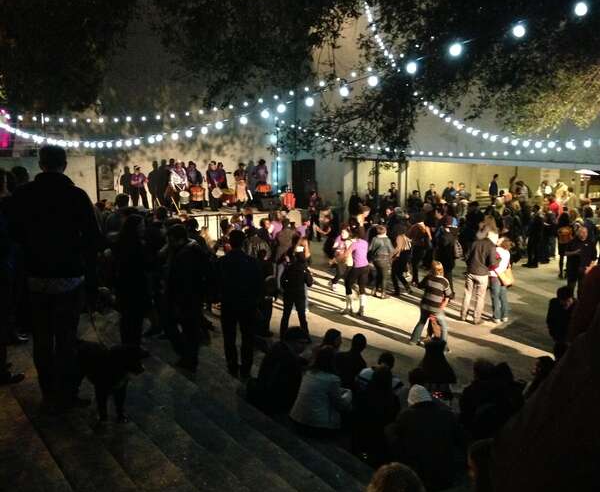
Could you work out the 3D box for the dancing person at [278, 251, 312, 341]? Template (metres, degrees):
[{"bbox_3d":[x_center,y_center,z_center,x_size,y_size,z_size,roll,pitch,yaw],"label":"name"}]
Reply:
[{"bbox_3d":[-0.078,0.881,13.300,0.520,1.560,0.380,1,8,5],"label":"dancing person"}]

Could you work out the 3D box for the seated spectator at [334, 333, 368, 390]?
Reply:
[{"bbox_3d":[0.670,1.516,9.300,0.480,0.920,0.600,5,8,38],"label":"seated spectator"}]

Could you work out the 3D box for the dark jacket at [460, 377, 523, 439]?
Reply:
[{"bbox_3d":[1.980,1.689,8.000,0.580,0.640,0.500,4,8,30],"label":"dark jacket"}]

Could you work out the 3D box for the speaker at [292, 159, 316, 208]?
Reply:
[{"bbox_3d":[0.147,-2.276,28.000,0.750,1.800,0.650,-2,8,-11],"label":"speaker"}]

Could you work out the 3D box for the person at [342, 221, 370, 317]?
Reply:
[{"bbox_3d":[1.086,0.472,14.400,0.520,1.680,0.460,-3,8,-20],"label":"person"}]

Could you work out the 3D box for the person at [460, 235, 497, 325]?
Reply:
[{"bbox_3d":[3.201,0.499,13.600,0.580,1.760,0.450,1,8,9],"label":"person"}]

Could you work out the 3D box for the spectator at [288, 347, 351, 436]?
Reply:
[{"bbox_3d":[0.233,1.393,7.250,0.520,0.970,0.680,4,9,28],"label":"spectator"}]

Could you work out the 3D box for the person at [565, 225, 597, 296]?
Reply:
[{"bbox_3d":[5.915,0.361,16.200,0.480,1.620,0.550,-7,11,-42],"label":"person"}]

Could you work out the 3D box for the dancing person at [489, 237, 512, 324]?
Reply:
[{"bbox_3d":[3.690,0.615,14.000,0.480,1.620,0.420,-3,8,-18],"label":"dancing person"}]

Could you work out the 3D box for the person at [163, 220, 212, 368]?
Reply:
[{"bbox_3d":[-1.305,0.586,8.850,0.540,1.680,0.400,1,8,10],"label":"person"}]

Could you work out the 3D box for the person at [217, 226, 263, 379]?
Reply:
[{"bbox_3d":[-0.722,0.692,9.100,0.530,1.745,0.380,-1,7,-6],"label":"person"}]

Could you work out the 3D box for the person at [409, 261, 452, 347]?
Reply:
[{"bbox_3d":[2.173,0.971,12.700,0.620,1.450,0.550,-1,7,-12],"label":"person"}]

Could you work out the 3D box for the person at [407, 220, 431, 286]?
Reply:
[{"bbox_3d":[2.726,0.148,17.400,0.520,1.620,0.500,-5,9,-30],"label":"person"}]

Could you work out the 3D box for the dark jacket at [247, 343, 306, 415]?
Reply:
[{"bbox_3d":[-0.220,1.368,7.950,0.600,0.670,0.500,6,9,40],"label":"dark jacket"}]

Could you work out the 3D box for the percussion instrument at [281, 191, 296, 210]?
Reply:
[{"bbox_3d":[-0.389,-1.611,27.000,0.550,0.700,0.550,0,8,0],"label":"percussion instrument"}]

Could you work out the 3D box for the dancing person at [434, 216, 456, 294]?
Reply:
[{"bbox_3d":[3.304,0.267,17.200,0.500,1.800,0.420,-2,7,-15],"label":"dancing person"}]

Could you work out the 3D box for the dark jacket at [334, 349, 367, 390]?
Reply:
[{"bbox_3d":[0.609,1.526,9.200,0.470,0.600,0.370,3,9,20],"label":"dark jacket"}]

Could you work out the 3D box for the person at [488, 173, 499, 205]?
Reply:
[{"bbox_3d":[6.723,-1.703,26.500,0.340,1.700,0.480,0,8,0],"label":"person"}]

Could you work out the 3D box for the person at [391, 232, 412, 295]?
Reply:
[{"bbox_3d":[2.196,0.303,16.500,0.500,1.580,0.520,4,9,30],"label":"person"}]

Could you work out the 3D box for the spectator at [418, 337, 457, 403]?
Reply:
[{"bbox_3d":[1.710,1.609,9.500,0.520,0.890,0.620,2,7,20],"label":"spectator"}]

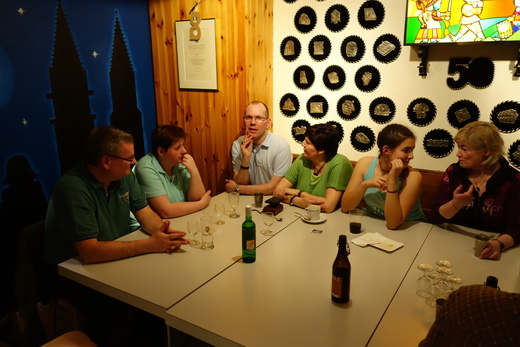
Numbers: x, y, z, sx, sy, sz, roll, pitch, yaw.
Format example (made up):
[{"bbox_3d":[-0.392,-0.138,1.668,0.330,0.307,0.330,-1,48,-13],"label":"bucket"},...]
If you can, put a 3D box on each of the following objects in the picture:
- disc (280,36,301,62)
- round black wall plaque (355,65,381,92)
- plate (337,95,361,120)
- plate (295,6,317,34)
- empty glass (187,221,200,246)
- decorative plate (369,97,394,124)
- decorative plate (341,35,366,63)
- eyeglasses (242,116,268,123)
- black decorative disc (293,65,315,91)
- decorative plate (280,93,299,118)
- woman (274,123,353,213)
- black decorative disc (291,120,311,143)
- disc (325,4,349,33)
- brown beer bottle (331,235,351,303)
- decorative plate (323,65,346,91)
[{"bbox_3d":[0.233,-0.931,3.034,0.183,0.183,0.016,9,18,31],"label":"disc"},{"bbox_3d":[0.765,-0.673,2.875,0.188,0.188,0.025,9,18,31],"label":"round black wall plaque"},{"bbox_3d":[0.666,-0.487,3.010,0.190,0.190,0.020,9,18,31],"label":"plate"},{"bbox_3d":[0.338,-1.136,2.992,0.187,0.187,0.020,9,18,31],"label":"plate"},{"bbox_3d":[-0.345,0.308,2.106,0.064,0.123,0.064,0,15,0],"label":"empty glass"},{"bbox_3d":[0.844,-0.433,2.787,0.186,0.186,0.020,9,18,31],"label":"decorative plate"},{"bbox_3d":[0.655,-0.878,2.853,0.187,0.187,0.020,9,18,31],"label":"decorative plate"},{"bbox_3d":[-0.027,-0.363,2.697,0.140,0.040,0.135,5,16,19],"label":"eyeglasses"},{"bbox_3d":[0.347,-0.742,3.148,0.190,0.190,0.020,9,18,31],"label":"black decorative disc"},{"bbox_3d":[0.238,-0.547,3.221,0.187,0.187,0.020,9,18,31],"label":"decorative plate"},{"bbox_3d":[0.394,0.284,2.849,0.540,1.240,0.640,11,19,37],"label":"woman"},{"bbox_3d":[0.331,-0.321,3.136,0.183,0.183,0.016,9,18,31],"label":"black decorative disc"},{"bbox_3d":[0.536,-1.077,2.811,0.186,0.186,0.020,9,18,31],"label":"disc"},{"bbox_3d":[0.314,0.362,1.541,0.069,0.260,0.069,0,15,0],"label":"brown beer bottle"},{"bbox_3d":[0.546,-0.704,2.973,0.187,0.187,0.020,9,18,31],"label":"decorative plate"}]

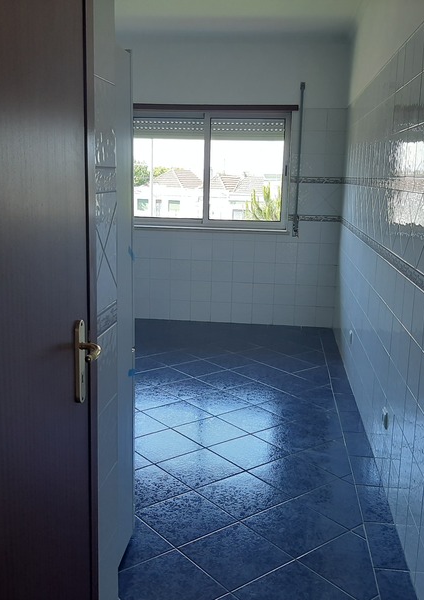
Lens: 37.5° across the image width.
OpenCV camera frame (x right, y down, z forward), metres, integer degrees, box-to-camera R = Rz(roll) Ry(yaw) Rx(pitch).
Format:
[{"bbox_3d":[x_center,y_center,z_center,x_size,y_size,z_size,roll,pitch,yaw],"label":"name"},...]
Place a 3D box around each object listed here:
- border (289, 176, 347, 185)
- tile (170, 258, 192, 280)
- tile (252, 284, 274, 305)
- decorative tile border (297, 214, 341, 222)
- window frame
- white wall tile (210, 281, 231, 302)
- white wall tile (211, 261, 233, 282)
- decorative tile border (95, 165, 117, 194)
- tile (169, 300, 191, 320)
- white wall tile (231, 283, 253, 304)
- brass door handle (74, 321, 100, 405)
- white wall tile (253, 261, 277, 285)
[{"bbox_3d":[0.965,-1.091,5.708,0.490,0.060,0.010,3,11,6],"label":"border"},{"bbox_3d":[-0.305,-0.291,6.035,0.200,0.199,0.010,2,11,6],"label":"tile"},{"bbox_3d":[0.493,-0.060,5.967,0.200,0.200,0.010,3,11,6],"label":"tile"},{"bbox_3d":[0.988,-0.753,5.793,0.425,0.060,0.012,2,11,6],"label":"decorative tile border"},{"bbox_3d":[-0.032,-1.212,5.837,1.530,1.120,0.100,2,11,6],"label":"window frame"},{"bbox_3d":[0.092,-0.078,6.031,0.200,0.199,0.010,2,11,6],"label":"white wall tile"},{"bbox_3d":[0.097,-0.274,5.992,0.200,0.199,0.010,2,11,6],"label":"white wall tile"},{"bbox_3d":[-0.267,-0.299,1.552,0.010,0.062,0.190,3,11,6],"label":"decorative tile border"},{"bbox_3d":[-0.312,0.100,6.093,0.200,0.200,0.010,3,11,6],"label":"tile"},{"bbox_3d":[0.293,-0.069,6.009,0.200,0.199,0.010,2,11,6],"label":"white wall tile"},{"bbox_3d":[-0.274,0.146,1.359,0.052,0.195,0.119,2,11,6],"label":"brass door handle"},{"bbox_3d":[0.498,-0.257,5.949,0.200,0.199,0.010,2,11,6],"label":"white wall tile"}]

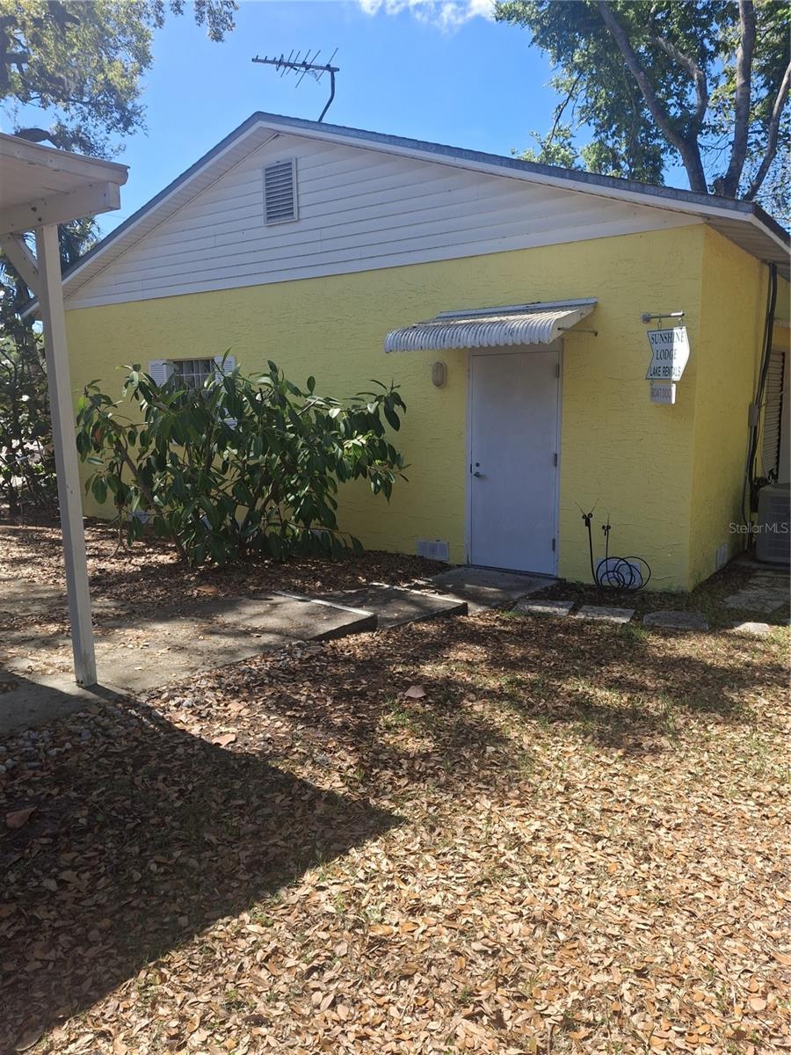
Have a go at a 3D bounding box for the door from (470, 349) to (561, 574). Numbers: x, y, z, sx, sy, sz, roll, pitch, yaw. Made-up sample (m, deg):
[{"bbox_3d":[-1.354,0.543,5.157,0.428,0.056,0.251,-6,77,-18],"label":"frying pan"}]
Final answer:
[{"bbox_3d":[1.167,-0.622,7.514,0.910,2.120,0.055,5,11,33],"label":"door"}]

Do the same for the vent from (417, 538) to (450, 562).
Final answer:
[{"bbox_3d":[0.399,0.257,8.144,0.375,0.205,0.035,5,11,33],"label":"vent"}]

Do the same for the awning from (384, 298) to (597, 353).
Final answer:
[{"bbox_3d":[0.855,-1.828,6.894,1.620,0.470,1.000,5,11,33],"label":"awning"}]

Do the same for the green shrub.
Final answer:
[{"bbox_3d":[-1.849,-0.719,8.356,4.250,2.150,1.650,5,11,33],"label":"green shrub"}]

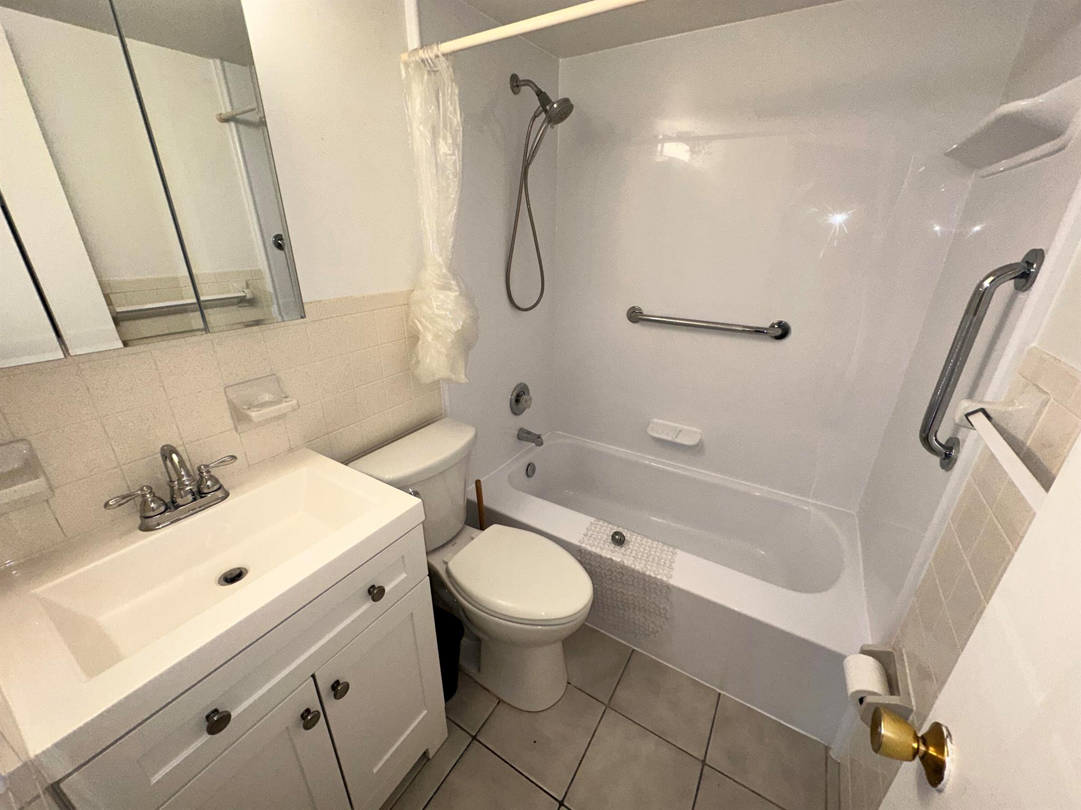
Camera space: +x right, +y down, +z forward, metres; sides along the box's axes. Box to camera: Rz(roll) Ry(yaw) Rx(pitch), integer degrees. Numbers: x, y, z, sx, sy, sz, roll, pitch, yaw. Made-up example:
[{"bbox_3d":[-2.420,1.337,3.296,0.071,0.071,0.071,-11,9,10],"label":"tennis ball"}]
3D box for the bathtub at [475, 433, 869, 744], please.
[{"bbox_3d":[0.475,0.587,1.913,1.475,0.362,0.805,13,25,29],"label":"bathtub"}]

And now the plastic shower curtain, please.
[{"bbox_3d":[-0.316,-0.509,1.330,0.215,0.990,0.180,13,26,29],"label":"plastic shower curtain"}]

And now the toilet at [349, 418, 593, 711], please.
[{"bbox_3d":[-0.173,0.548,1.478,0.765,0.745,0.430,13,25,29],"label":"toilet"}]

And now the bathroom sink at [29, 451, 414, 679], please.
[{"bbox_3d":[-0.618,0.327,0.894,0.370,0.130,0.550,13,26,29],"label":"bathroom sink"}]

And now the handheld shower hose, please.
[{"bbox_3d":[-0.005,-0.808,1.737,0.250,0.885,0.210,13,25,29],"label":"handheld shower hose"}]

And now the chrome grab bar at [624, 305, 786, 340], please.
[{"bbox_3d":[0.679,-0.348,1.867,0.685,0.076,0.078,13,25,29],"label":"chrome grab bar"}]

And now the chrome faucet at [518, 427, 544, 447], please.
[{"bbox_3d":[-0.043,0.168,2.195,0.138,0.075,0.060,13,25,29],"label":"chrome faucet"}]

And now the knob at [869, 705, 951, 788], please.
[{"bbox_3d":[0.405,0.374,0.487,0.063,0.065,0.065,13,26,29],"label":"knob"}]

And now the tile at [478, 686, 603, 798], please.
[{"bbox_3d":[0.008,1.006,1.383,0.305,0.010,0.306,13,26,29],"label":"tile"}]

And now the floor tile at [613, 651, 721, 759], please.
[{"bbox_3d":[0.412,0.980,1.448,0.304,0.010,0.242,13,26,29],"label":"floor tile"}]

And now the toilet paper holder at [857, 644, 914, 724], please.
[{"bbox_3d":[0.758,0.629,0.977,0.078,0.115,0.167,13,25,29],"label":"toilet paper holder"}]

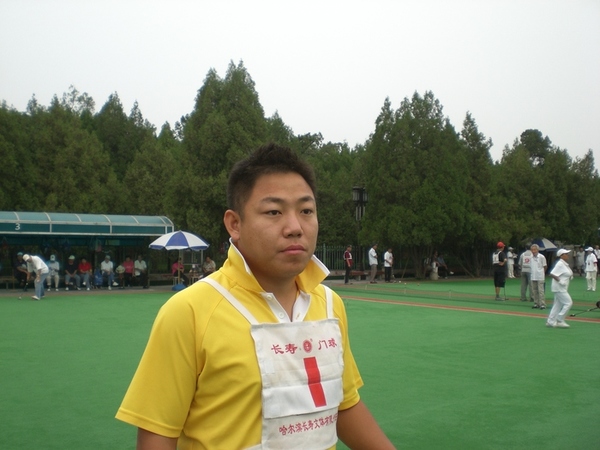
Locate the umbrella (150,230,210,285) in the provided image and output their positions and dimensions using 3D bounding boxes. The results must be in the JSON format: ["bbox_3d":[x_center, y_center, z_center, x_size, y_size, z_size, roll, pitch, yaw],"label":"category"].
[{"bbox_3d":[-4.295,1.244,23.610,2.200,2.130,2.200,1,-2,-18],"label":"umbrella"}]

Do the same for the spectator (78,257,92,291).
[{"bbox_3d":[-7.555,1.685,23.253,0.500,1.180,0.680,1,-2,-23],"label":"spectator"}]

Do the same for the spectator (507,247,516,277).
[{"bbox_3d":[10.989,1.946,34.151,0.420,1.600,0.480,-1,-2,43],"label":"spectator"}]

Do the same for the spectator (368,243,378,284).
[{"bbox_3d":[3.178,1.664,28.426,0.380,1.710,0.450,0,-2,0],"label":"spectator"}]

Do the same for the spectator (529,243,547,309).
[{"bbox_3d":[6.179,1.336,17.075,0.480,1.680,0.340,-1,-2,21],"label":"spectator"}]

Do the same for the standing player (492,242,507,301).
[{"bbox_3d":[6.031,1.390,19.891,0.440,1.750,0.500,1,-2,-23],"label":"standing player"}]

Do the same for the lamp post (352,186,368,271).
[{"bbox_3d":[2.912,0.388,31.567,0.580,4.450,0.580,-1,-2,30],"label":"lamp post"}]

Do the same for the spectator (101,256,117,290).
[{"bbox_3d":[-6.794,1.672,23.441,0.520,1.230,0.700,1,-2,-23],"label":"spectator"}]

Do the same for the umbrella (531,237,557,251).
[{"bbox_3d":[14.638,1.888,40.271,2.200,2.150,2.200,0,-2,0],"label":"umbrella"}]

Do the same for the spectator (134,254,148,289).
[{"bbox_3d":[-5.861,1.711,24.318,0.500,1.220,0.680,1,-2,-23],"label":"spectator"}]

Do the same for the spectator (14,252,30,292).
[{"bbox_3d":[-10.024,1.694,23.771,0.550,1.370,0.750,1,-2,-27],"label":"spectator"}]

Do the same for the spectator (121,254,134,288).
[{"bbox_3d":[-6.255,1.713,23.991,0.480,1.190,0.680,1,-2,-23],"label":"spectator"}]

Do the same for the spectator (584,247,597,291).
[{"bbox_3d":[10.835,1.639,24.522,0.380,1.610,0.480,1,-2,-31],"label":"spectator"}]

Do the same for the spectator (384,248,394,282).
[{"bbox_3d":[3.967,1.782,29.347,0.380,1.530,0.460,-1,-2,42],"label":"spectator"}]

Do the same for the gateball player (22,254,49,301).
[{"bbox_3d":[-8.076,1.575,20.171,0.820,1.390,0.520,0,-2,-13],"label":"gateball player"}]

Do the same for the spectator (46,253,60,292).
[{"bbox_3d":[-8.906,1.735,23.819,0.500,1.290,0.750,1,-2,-16],"label":"spectator"}]

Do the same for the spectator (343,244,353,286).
[{"bbox_3d":[2.046,1.679,27.925,0.380,1.650,0.460,-1,-2,21],"label":"spectator"}]

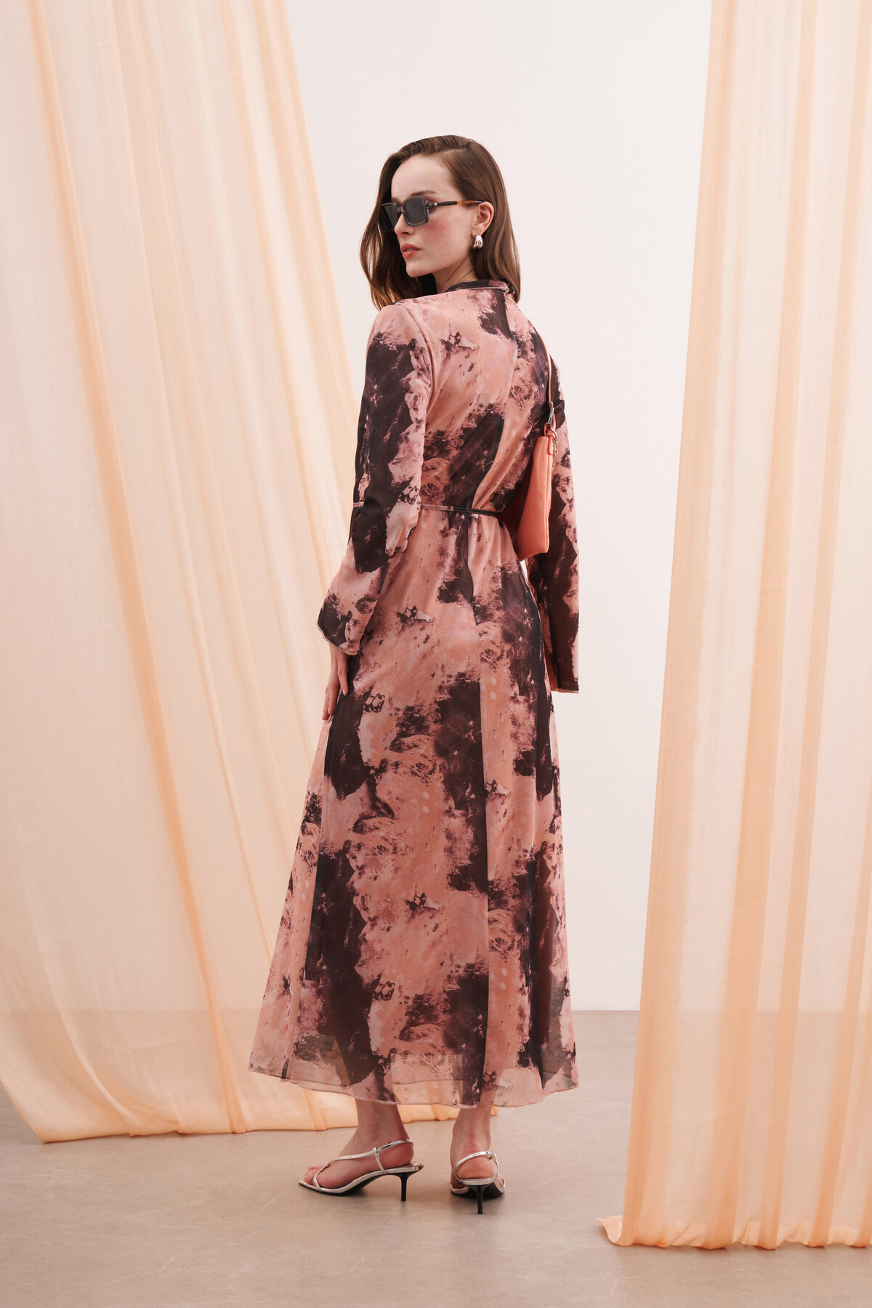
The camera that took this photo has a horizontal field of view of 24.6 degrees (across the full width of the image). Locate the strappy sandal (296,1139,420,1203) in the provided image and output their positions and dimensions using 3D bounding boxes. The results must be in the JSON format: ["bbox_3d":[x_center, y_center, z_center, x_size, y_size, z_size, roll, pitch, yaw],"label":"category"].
[{"bbox_3d":[-0.128,0.877,3.440,0.238,0.107,0.090,0,-1,29],"label":"strappy sandal"}]

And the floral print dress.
[{"bbox_3d":[-0.037,0.042,3.400,0.530,1.380,0.480,1,-1,-37],"label":"floral print dress"}]

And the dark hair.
[{"bbox_3d":[0.008,-0.733,3.400,0.235,0.300,0.220,1,-1,-40],"label":"dark hair"}]

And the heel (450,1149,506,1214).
[{"bbox_3d":[0.073,0.877,3.420,0.092,0.107,0.235,0,-1,1],"label":"heel"}]

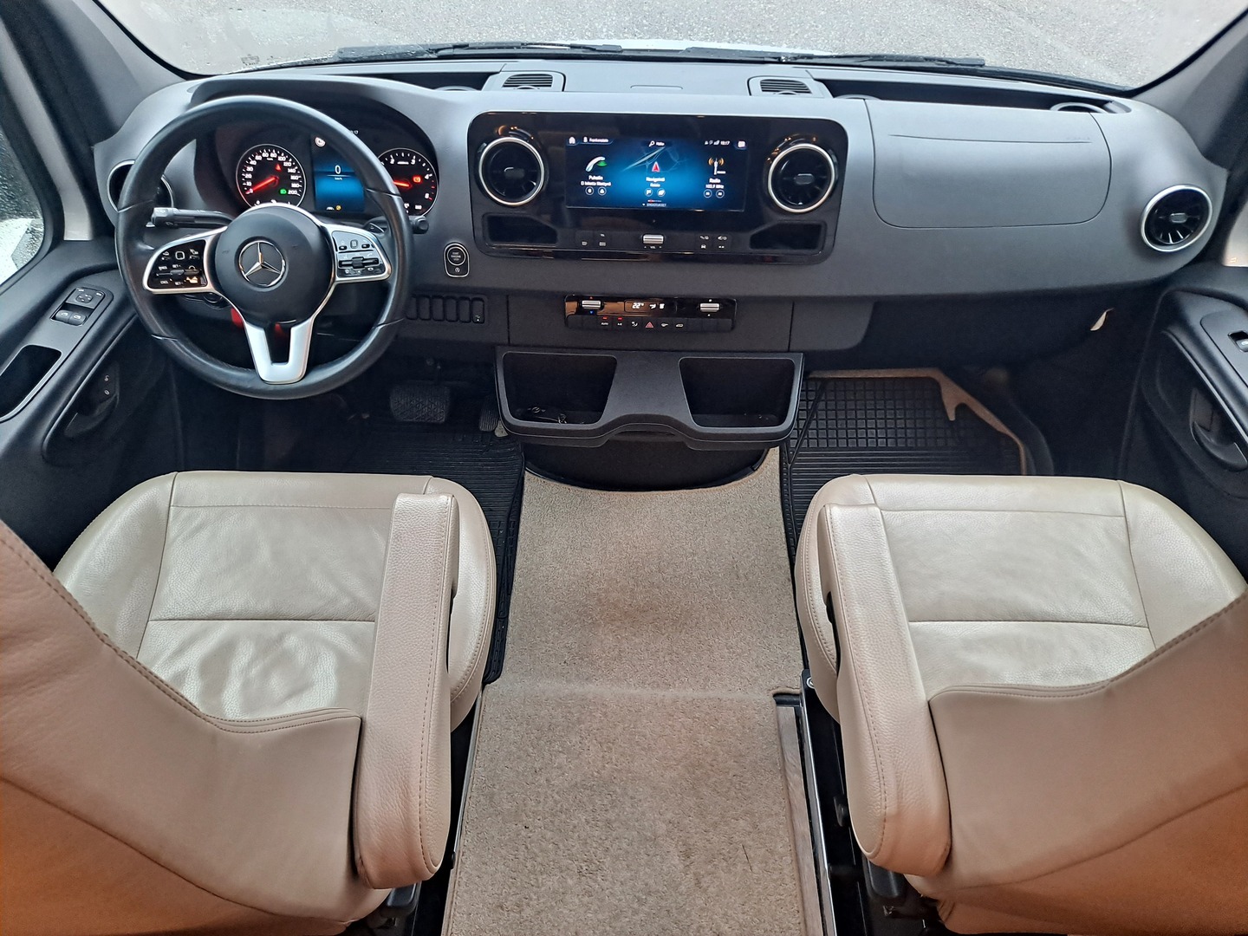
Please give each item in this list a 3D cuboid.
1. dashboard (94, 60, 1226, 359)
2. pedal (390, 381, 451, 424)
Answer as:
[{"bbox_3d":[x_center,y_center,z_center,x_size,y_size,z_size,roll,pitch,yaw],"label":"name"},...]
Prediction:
[{"bbox_3d":[0.056,-0.412,1.404,1.650,0.410,0.430,1,45,0],"label":"dashboard"},{"bbox_3d":[-0.408,-0.133,1.820,0.118,0.075,0.035,1,5,0],"label":"pedal"}]

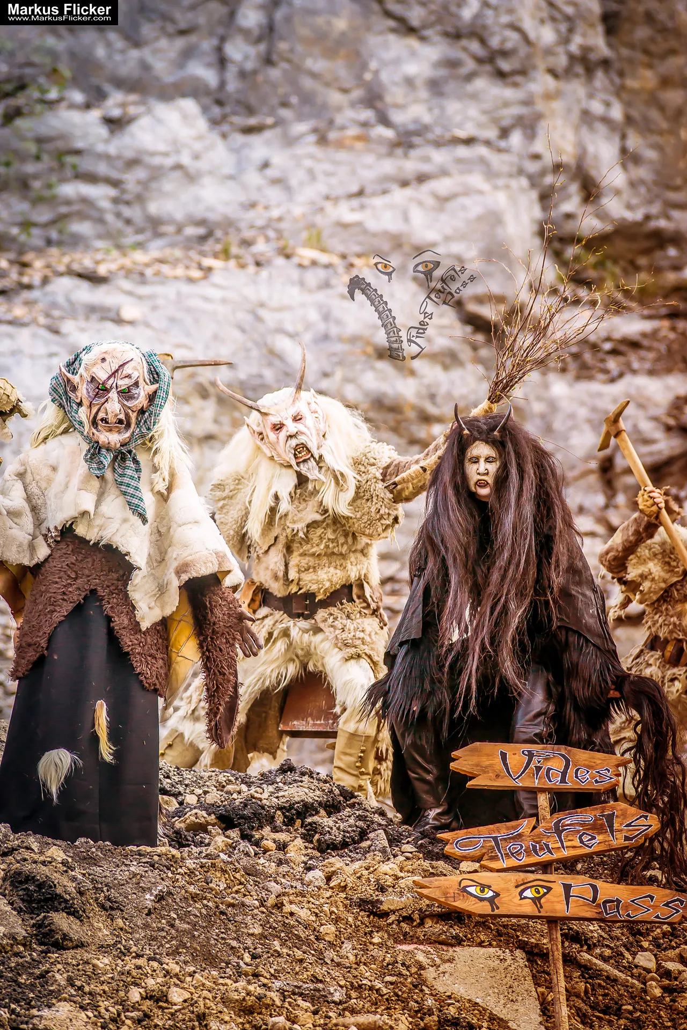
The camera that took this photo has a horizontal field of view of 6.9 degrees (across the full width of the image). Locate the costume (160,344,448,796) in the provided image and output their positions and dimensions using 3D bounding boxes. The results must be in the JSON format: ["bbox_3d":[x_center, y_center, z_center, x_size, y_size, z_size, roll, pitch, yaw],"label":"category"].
[{"bbox_3d":[-0.130,0.275,20.600,1.070,1.450,0.620,0,0,3],"label":"costume"}]

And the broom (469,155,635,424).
[{"bbox_3d":[0.810,-0.850,21.400,0.650,1.130,0.550,24,0,0],"label":"broom"}]

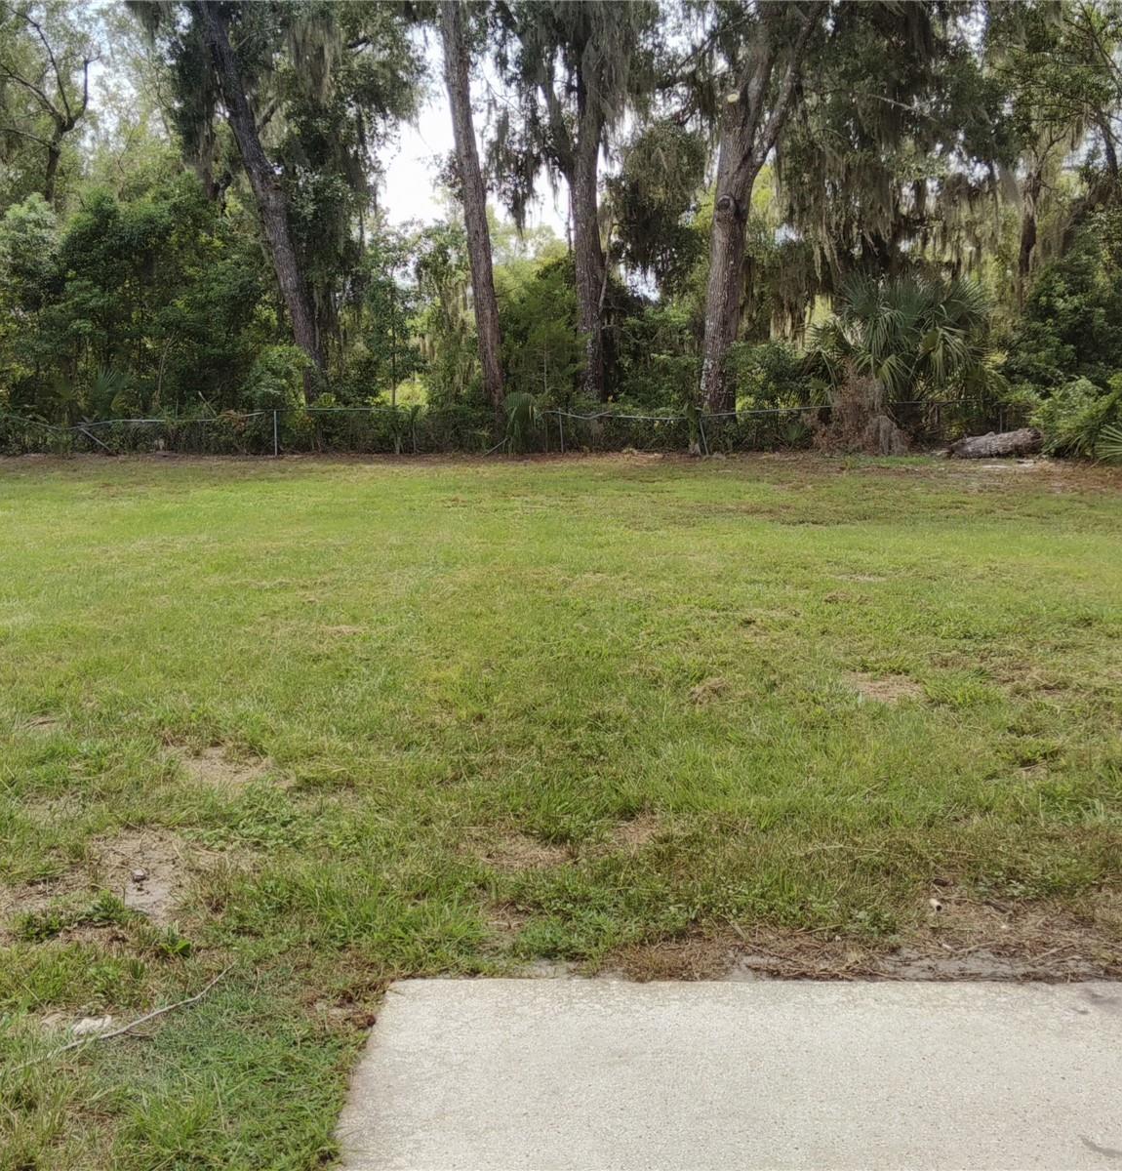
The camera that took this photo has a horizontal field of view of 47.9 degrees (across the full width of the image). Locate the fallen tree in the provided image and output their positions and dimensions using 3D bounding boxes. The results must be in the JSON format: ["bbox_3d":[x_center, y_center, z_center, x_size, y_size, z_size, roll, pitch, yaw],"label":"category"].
[{"bbox_3d":[8.596,-2.813,25.000,1.850,0.580,0.580,2,10,12],"label":"fallen tree"}]

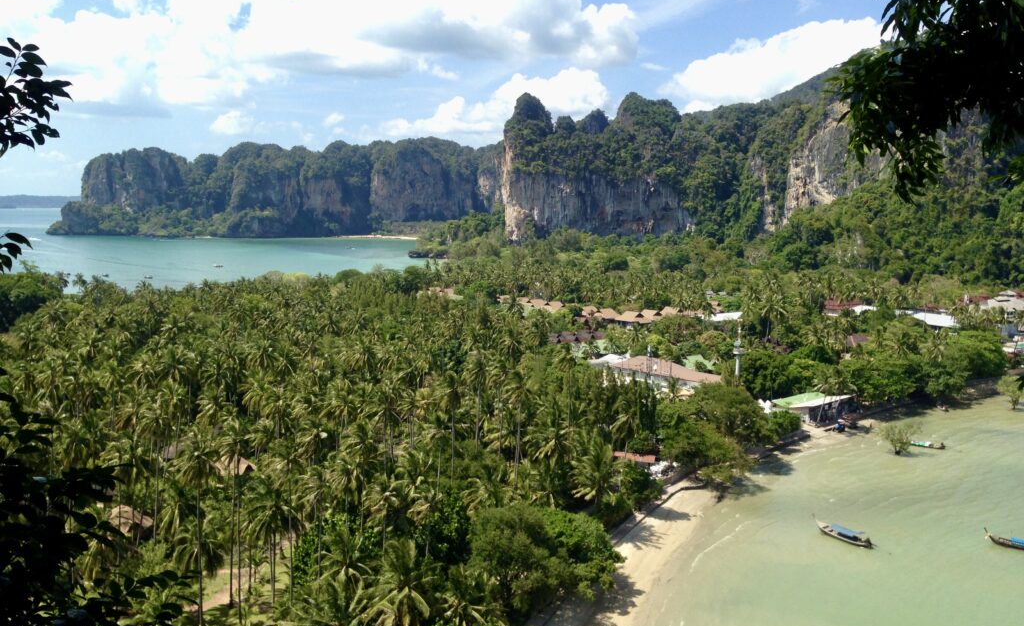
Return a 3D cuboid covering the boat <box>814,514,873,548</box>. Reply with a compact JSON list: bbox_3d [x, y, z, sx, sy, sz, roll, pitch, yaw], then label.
[{"bbox_3d":[53.996,35.737,159.771,2.000,2.600,11.300,-5,8,-35],"label":"boat"}]

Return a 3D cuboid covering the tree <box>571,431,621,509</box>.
[{"bbox_3d":[14.587,27.261,167.706,8.500,14.110,8.500,0,7,0],"label":"tree"}]

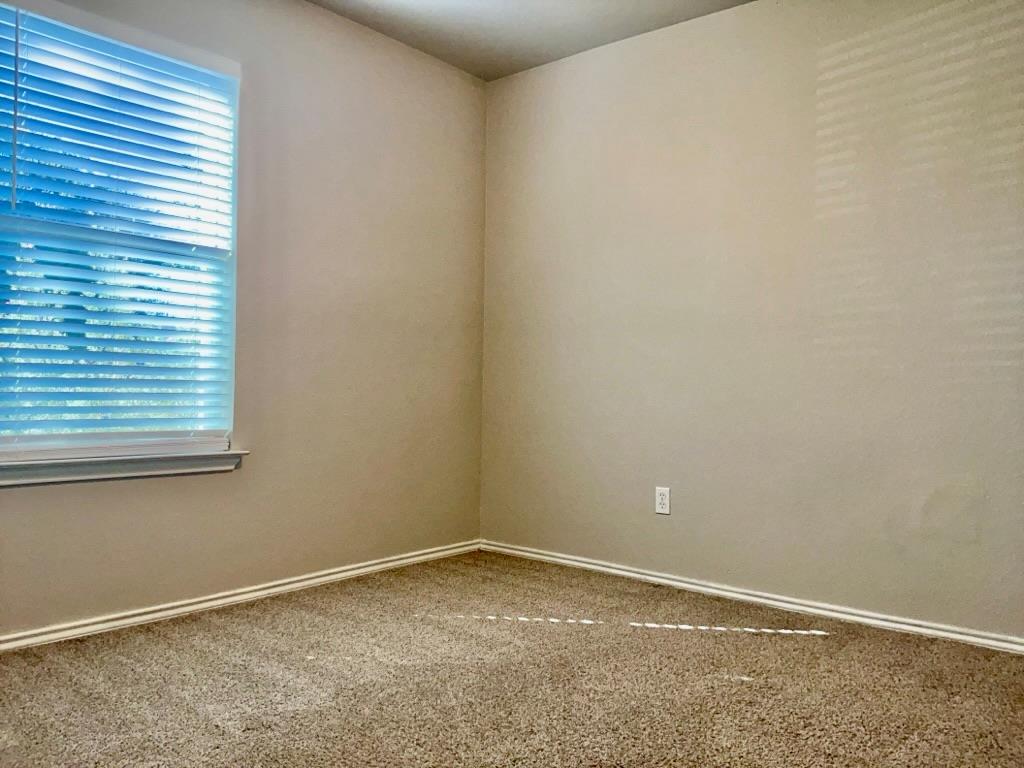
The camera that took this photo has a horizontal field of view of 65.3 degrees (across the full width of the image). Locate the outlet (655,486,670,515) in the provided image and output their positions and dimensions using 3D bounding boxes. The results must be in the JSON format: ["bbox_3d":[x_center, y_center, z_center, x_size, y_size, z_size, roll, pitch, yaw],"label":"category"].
[{"bbox_3d":[0.655,0.506,3.455,0.070,0.114,0.008,1,0,40],"label":"outlet"}]

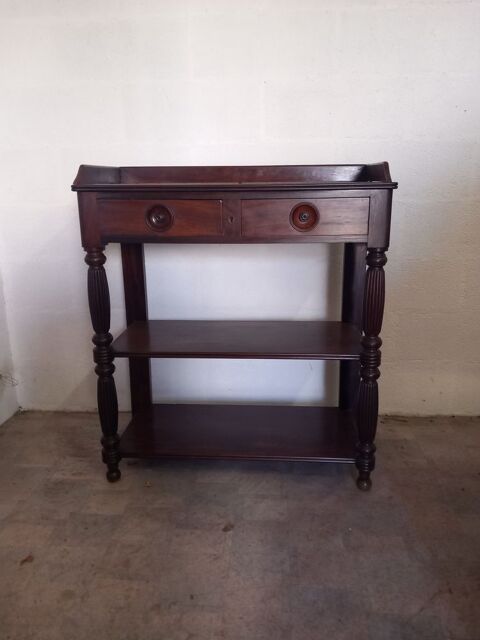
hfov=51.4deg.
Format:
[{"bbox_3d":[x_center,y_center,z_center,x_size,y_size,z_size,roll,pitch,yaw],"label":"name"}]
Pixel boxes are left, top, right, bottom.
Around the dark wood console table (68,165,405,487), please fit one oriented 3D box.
[{"bbox_3d":[-0.003,0.006,1.608,0.855,0.977,0.412,0,15,4],"label":"dark wood console table"}]

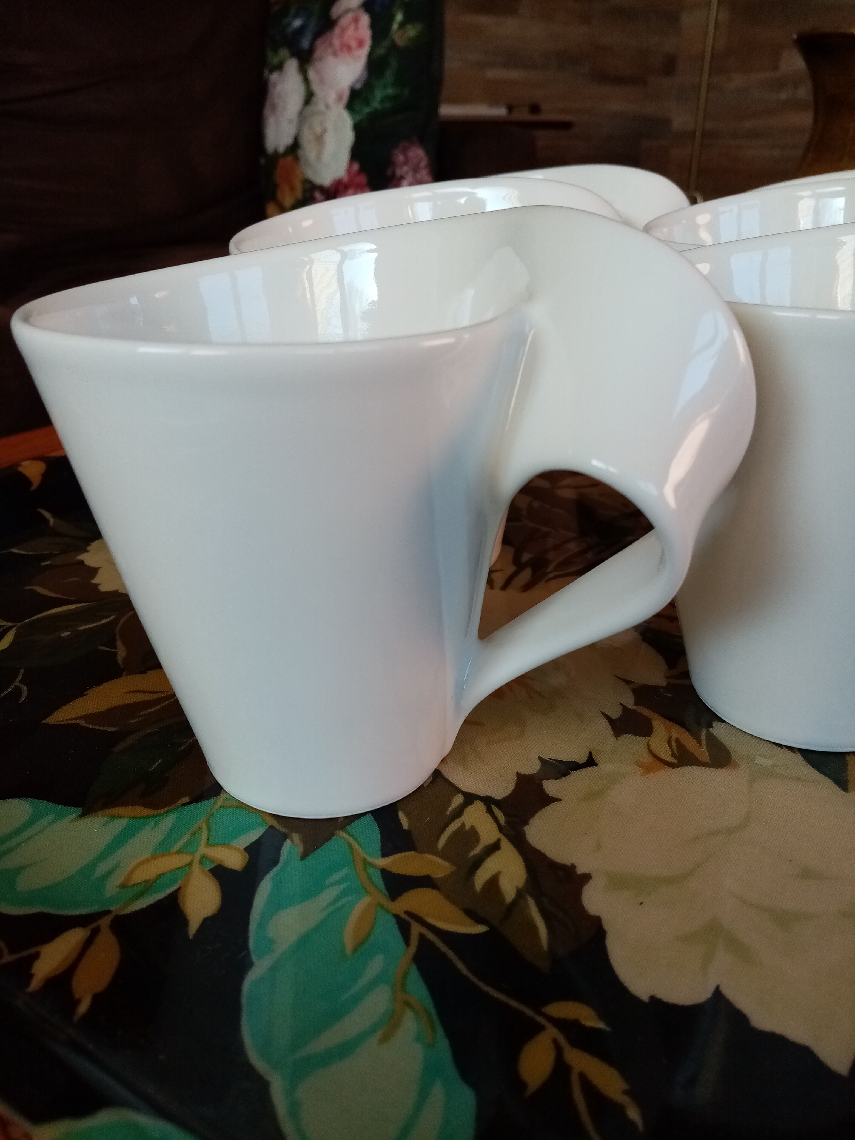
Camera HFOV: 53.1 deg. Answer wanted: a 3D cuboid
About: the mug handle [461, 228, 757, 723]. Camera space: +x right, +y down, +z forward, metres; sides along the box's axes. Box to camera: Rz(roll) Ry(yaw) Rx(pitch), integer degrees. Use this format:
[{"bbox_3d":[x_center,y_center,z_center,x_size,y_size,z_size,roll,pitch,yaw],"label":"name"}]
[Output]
[{"bbox_3d":[0.033,-0.011,0.162,0.056,0.098,0.034,5,28,8],"label":"mug handle"}]

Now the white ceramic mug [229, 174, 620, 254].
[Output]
[{"bbox_3d":[0.006,-0.066,0.276,0.132,0.112,0.097,1,27,1],"label":"white ceramic mug"}]

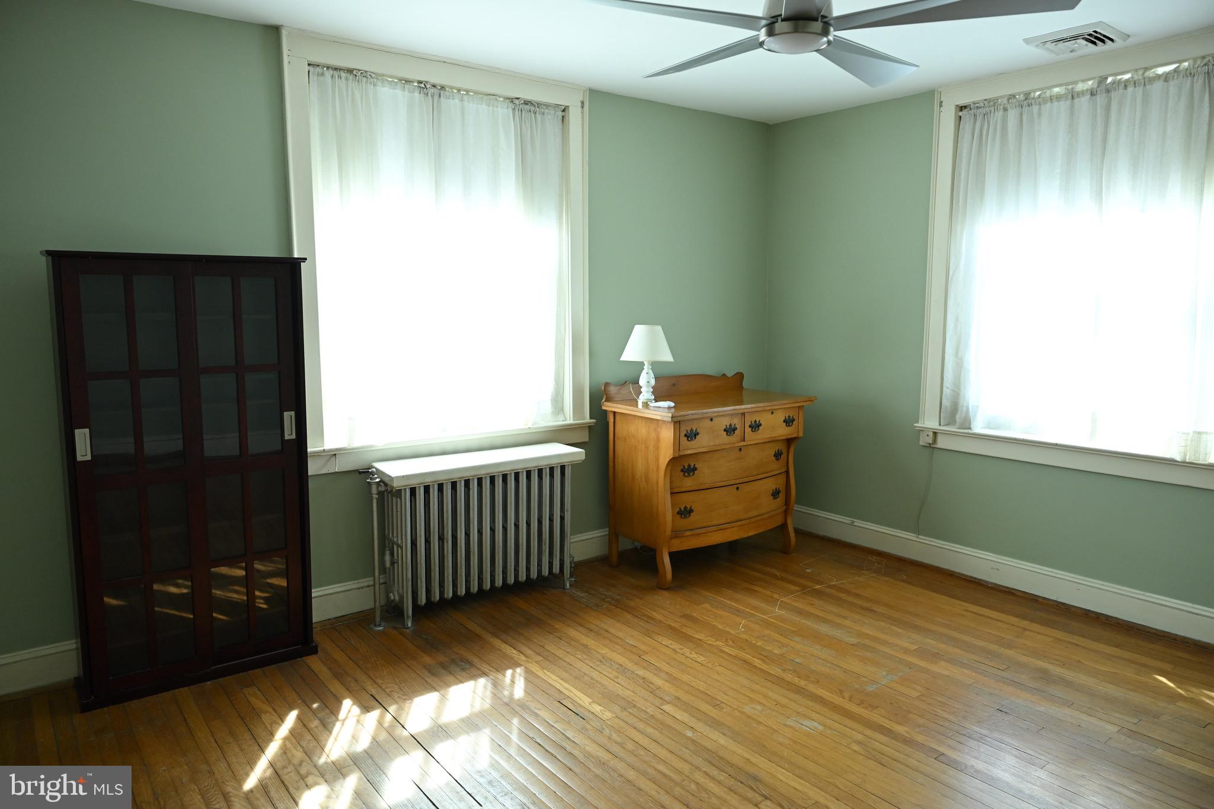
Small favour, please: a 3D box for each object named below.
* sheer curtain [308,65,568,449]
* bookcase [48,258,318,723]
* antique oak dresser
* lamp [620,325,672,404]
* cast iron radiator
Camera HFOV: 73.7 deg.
[{"bbox_3d":[-0.731,-0.660,3.825,1.290,1.600,0.070,-5,9,-36],"label":"sheer curtain"},{"bbox_3d":[-1.558,0.243,3.048,0.815,1.575,0.250,-5,9,-36],"label":"bookcase"},{"bbox_3d":[0.561,0.361,4.356,1.054,1.000,0.535,-6,9,-37],"label":"antique oak dresser"},{"bbox_3d":[0.209,-0.218,4.227,0.284,0.400,0.284,0,7,0],"label":"lamp"},{"bbox_3d":[-0.593,0.593,3.794,1.035,0.688,0.290,-5,9,-36],"label":"cast iron radiator"}]

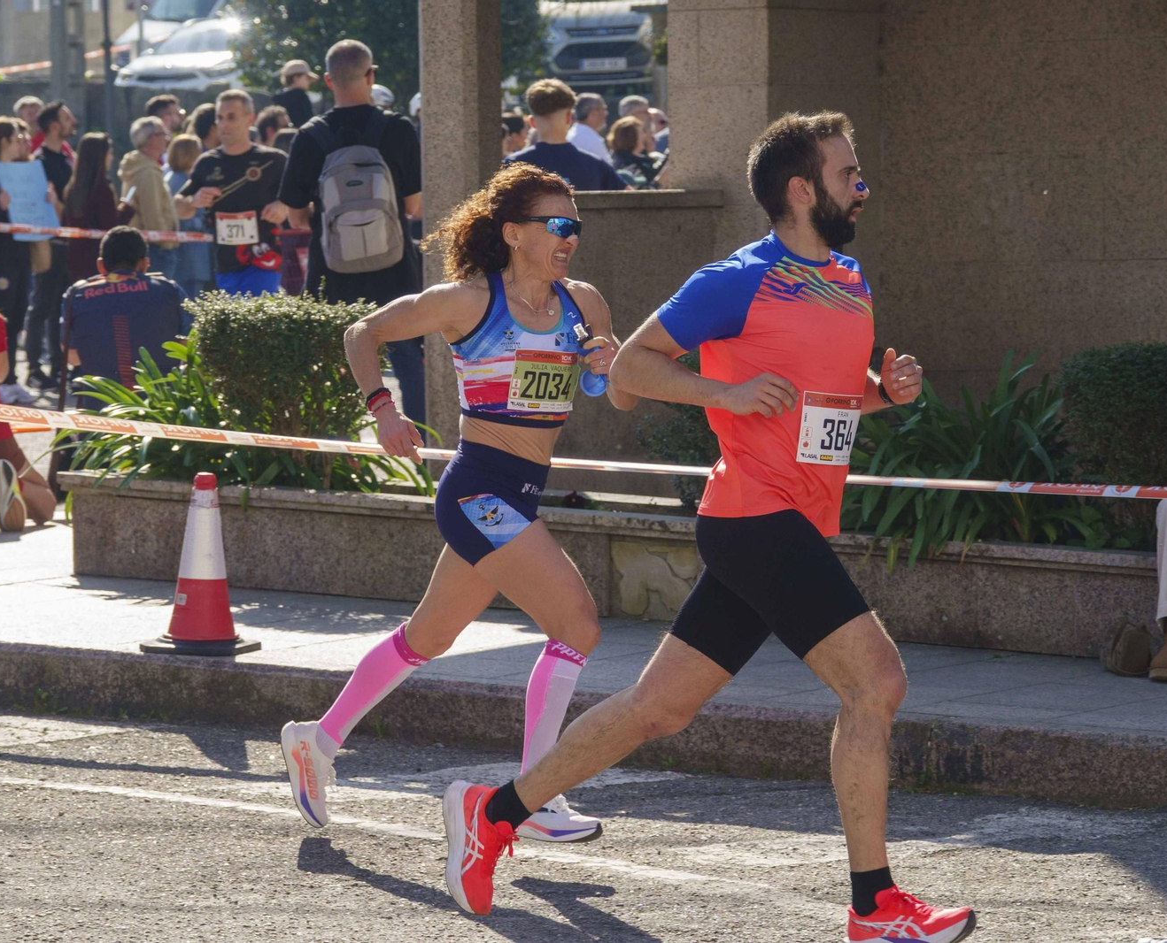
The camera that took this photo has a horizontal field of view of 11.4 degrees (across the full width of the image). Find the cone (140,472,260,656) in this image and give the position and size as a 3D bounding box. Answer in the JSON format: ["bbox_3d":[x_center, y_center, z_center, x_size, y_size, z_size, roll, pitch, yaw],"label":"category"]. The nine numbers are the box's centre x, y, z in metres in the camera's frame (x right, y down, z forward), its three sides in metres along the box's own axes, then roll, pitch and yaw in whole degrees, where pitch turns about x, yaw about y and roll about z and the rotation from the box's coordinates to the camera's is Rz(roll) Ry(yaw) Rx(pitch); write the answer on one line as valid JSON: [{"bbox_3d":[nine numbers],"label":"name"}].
[{"bbox_3d":[-1.086,0.258,16.700,0.285,0.505,0.285,0,4,15],"label":"cone"}]

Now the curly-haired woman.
[{"bbox_3d":[-0.309,0.067,13.700,0.840,1.570,0.560,2,5,42],"label":"curly-haired woman"}]

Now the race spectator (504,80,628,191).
[{"bbox_3d":[-0.096,-0.662,22.500,0.500,1.680,0.330,-1,4,3],"label":"race spectator"}]

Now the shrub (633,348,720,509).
[{"bbox_3d":[0.369,-0.151,18.200,0.440,0.550,0.430,2,5,43],"label":"shrub"}]

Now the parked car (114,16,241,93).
[{"bbox_3d":[-4.728,-5.470,80.000,1.790,1.470,4.200,1,4,22],"label":"parked car"}]

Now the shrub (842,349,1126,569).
[{"bbox_3d":[1.115,-0.032,16.750,0.860,0.610,0.660,2,5,43],"label":"shrub"}]

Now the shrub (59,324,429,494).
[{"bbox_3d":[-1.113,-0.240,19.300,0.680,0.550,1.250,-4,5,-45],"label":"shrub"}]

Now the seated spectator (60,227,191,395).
[{"bbox_3d":[-1.844,-0.379,24.200,0.550,1.260,0.850,0,4,13],"label":"seated spectator"}]

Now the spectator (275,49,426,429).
[{"bbox_3d":[-0.831,-0.668,21.200,0.540,1.790,0.420,-1,4,-5],"label":"spectator"}]

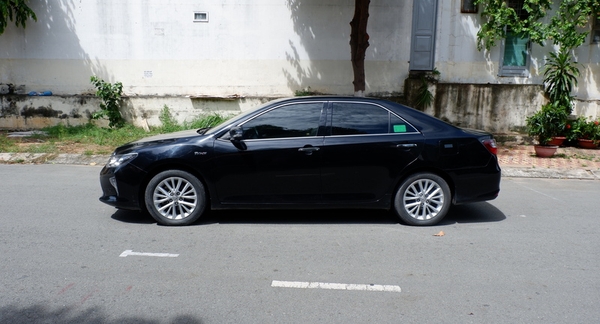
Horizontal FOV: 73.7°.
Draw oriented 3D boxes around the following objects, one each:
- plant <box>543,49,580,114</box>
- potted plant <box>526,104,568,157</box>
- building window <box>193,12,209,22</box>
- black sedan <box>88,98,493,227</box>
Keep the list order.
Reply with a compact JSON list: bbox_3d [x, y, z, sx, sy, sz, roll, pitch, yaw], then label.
[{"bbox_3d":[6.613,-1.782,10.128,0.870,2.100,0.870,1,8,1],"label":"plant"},{"bbox_3d":[5.481,-0.677,8.878,0.820,1.150,0.820,1,8,1],"label":"potted plant"},{"bbox_3d":[-2.803,-4.096,11.336,0.442,0.286,0.100,1,8,1],"label":"building window"},{"bbox_3d":[0.013,-0.134,5.253,4.840,1.470,1.830,1,8,-4],"label":"black sedan"}]

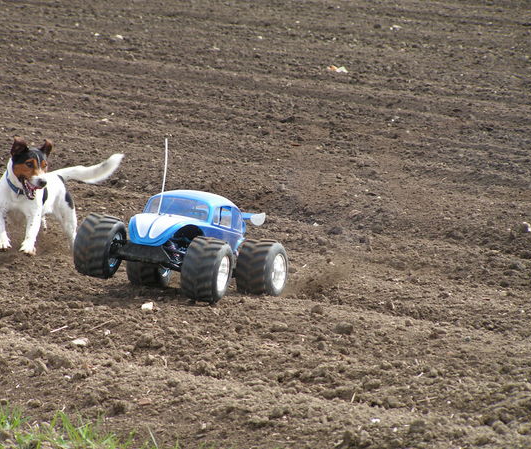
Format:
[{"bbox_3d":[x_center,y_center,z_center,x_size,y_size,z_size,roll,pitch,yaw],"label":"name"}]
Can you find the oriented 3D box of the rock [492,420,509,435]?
[{"bbox_3d":[0.557,0.481,10.629,0.037,0.030,0.031,0,5,0],"label":"rock"}]

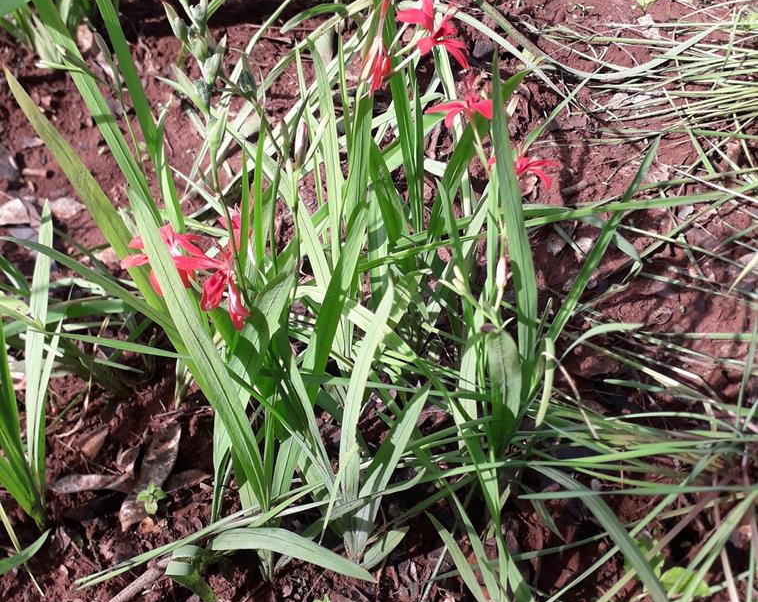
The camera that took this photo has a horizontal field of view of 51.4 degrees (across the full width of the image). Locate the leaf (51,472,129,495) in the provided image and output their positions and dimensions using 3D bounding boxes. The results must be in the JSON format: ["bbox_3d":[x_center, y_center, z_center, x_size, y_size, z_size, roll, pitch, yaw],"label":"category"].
[{"bbox_3d":[-0.237,0.150,0.646,0.064,0.014,0.019,-5,50,-4],"label":"leaf"}]

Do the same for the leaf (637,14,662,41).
[{"bbox_3d":[0.377,-0.381,1.096,0.022,0.012,0.058,-11,51,-9],"label":"leaf"}]

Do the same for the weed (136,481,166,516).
[{"bbox_3d":[-0.183,0.160,0.634,0.024,0.018,0.022,0,50,0],"label":"weed"}]

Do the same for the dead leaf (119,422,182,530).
[{"bbox_3d":[-0.188,0.143,0.650,0.026,0.020,0.094,11,51,9],"label":"dead leaf"}]

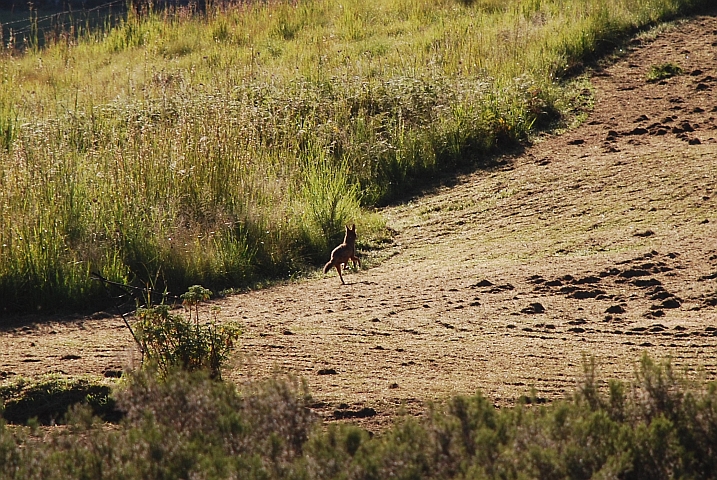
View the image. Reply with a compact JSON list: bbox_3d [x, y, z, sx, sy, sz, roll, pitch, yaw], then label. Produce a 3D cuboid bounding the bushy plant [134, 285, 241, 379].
[{"bbox_3d":[-1.783,0.964,42.000,1.100,1.020,1.000,0,7,0],"label":"bushy plant"}]

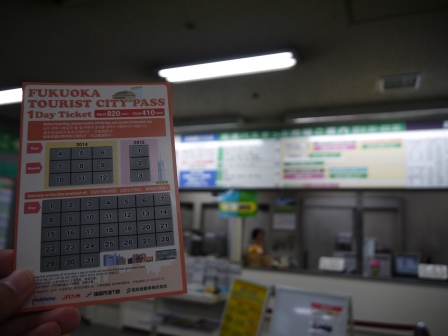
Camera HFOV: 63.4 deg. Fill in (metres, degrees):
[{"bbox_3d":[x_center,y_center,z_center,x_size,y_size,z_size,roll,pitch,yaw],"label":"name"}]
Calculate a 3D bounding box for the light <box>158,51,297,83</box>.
[{"bbox_3d":[0.004,-0.850,3.070,1.230,0.080,0.200,-1,-4,22],"label":"light"}]

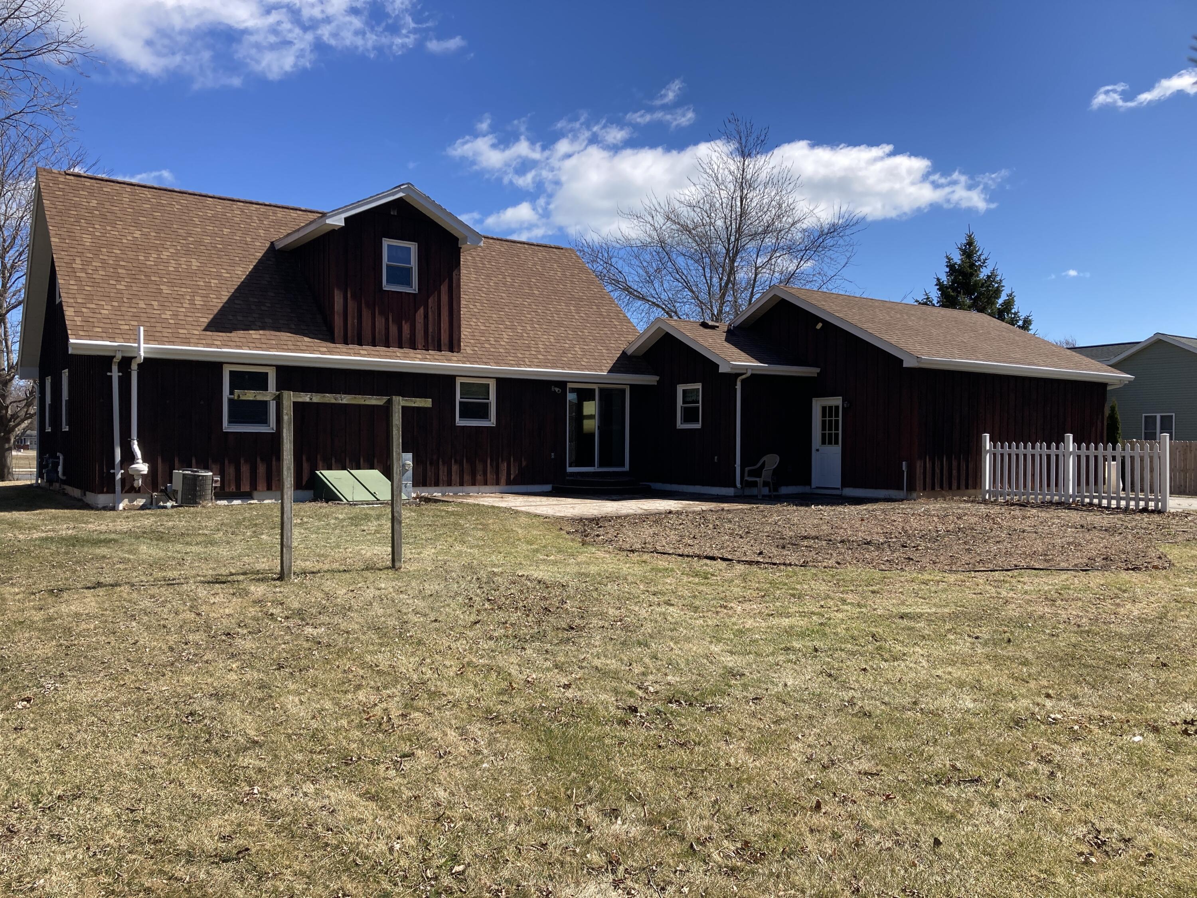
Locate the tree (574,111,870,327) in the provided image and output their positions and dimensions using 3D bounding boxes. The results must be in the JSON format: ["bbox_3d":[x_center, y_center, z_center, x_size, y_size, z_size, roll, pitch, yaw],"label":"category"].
[{"bbox_3d":[4.552,-5.655,36.047,10.800,13.480,10.800,0,0,0],"label":"tree"}]

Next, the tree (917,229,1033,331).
[{"bbox_3d":[15.776,-4.191,41.037,6.000,10.664,6.000,0,0,0],"label":"tree"}]

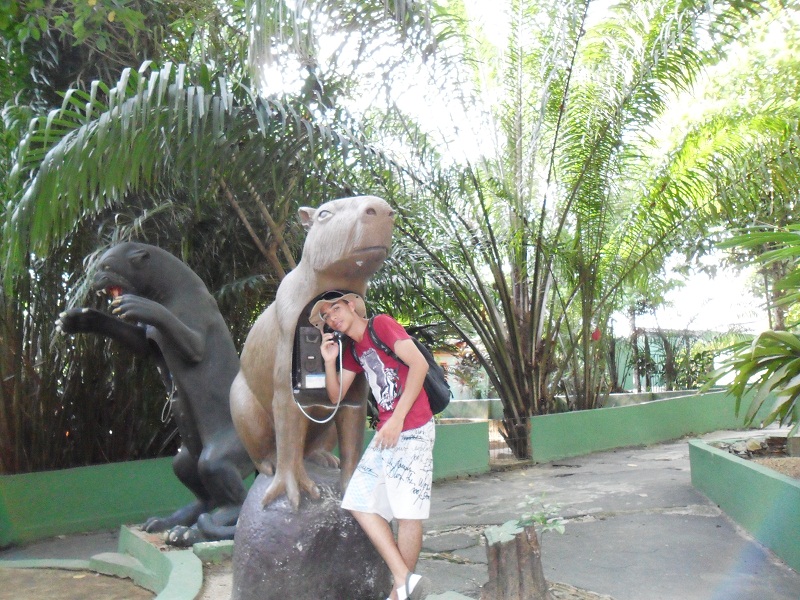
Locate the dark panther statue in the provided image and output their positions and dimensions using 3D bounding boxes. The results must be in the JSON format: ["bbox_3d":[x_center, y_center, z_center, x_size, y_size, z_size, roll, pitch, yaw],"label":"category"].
[{"bbox_3d":[-1.620,0.580,4.200,1.220,1.970,0.650,3,-4,-39],"label":"dark panther statue"}]

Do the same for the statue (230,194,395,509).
[{"bbox_3d":[-0.460,0.270,3.580,0.720,1.720,1.050,3,-5,-42],"label":"statue"}]

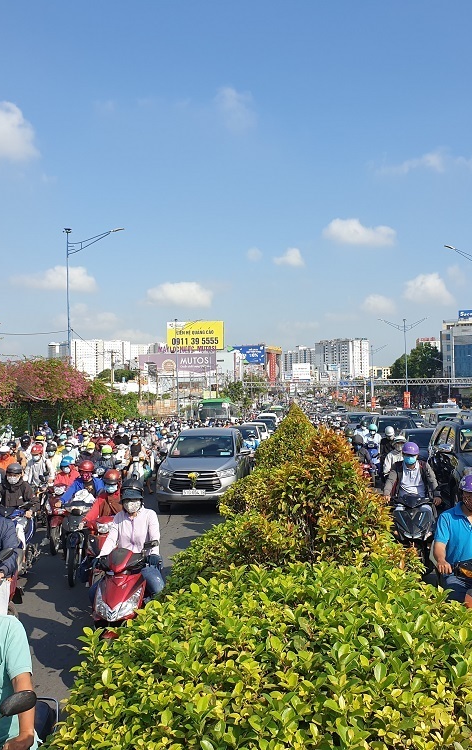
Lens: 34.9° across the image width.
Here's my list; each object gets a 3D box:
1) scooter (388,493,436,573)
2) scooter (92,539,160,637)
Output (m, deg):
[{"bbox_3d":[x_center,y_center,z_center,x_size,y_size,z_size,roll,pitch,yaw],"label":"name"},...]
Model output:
[{"bbox_3d":[2.330,1.962,9.950,0.700,1.120,1.930,-1,-2,7],"label":"scooter"},{"bbox_3d":[-0.985,2.059,7.080,0.690,1.120,1.870,-1,-2,4],"label":"scooter"}]

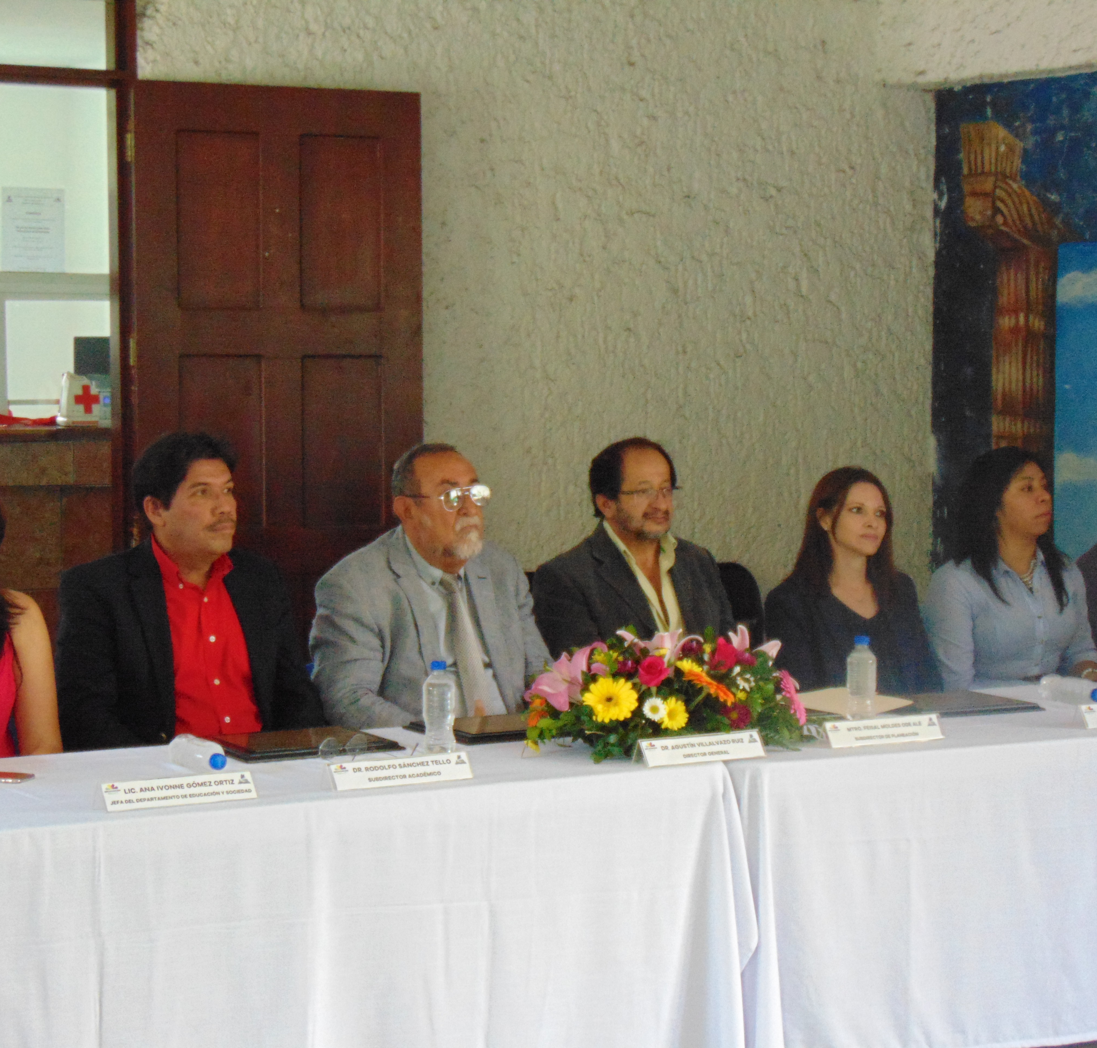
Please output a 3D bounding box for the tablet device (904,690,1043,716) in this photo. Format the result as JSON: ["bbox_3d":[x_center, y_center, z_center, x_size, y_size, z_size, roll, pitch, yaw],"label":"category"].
[{"bbox_3d":[0.865,0.391,6.310,0.335,0.018,0.330,-2,4,-23],"label":"tablet device"}]

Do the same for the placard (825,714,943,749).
[{"bbox_3d":[0.671,0.415,5.762,0.279,0.045,0.050,-2,5,-29],"label":"placard"}]

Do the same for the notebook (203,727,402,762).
[{"bbox_3d":[-0.502,0.444,5.803,0.349,0.020,0.255,-2,5,-30],"label":"notebook"}]

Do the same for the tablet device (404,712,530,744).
[{"bbox_3d":[-0.083,0.416,5.921,0.340,0.020,0.295,-2,5,-29],"label":"tablet device"}]

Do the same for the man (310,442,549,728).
[{"bbox_3d":[-0.180,0.498,6.080,0.540,1.336,0.760,-2,5,-31],"label":"man"}]

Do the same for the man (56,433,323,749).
[{"bbox_3d":[-0.652,0.501,5.846,0.550,1.360,0.700,-3,5,-35],"label":"man"}]

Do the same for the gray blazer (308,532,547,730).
[{"bbox_3d":[-0.257,0.339,6.069,0.520,0.660,0.400,-3,5,-34],"label":"gray blazer"}]

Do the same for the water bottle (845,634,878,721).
[{"bbox_3d":[0.669,0.324,6.110,0.064,0.178,0.064,0,4,0],"label":"water bottle"}]

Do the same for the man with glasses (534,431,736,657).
[{"bbox_3d":[0.280,0.479,6.372,0.520,1.329,0.700,-3,5,-33],"label":"man with glasses"}]

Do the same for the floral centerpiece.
[{"bbox_3d":[0.242,0.317,5.844,0.580,0.230,0.400,-2,5,-30],"label":"floral centerpiece"}]

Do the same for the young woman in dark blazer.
[{"bbox_3d":[0.778,0.501,6.622,0.460,1.255,0.700,-2,4,-28],"label":"young woman in dark blazer"}]

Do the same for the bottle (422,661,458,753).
[{"bbox_3d":[-0.218,0.364,5.749,0.067,0.187,0.067,0,4,0],"label":"bottle"}]

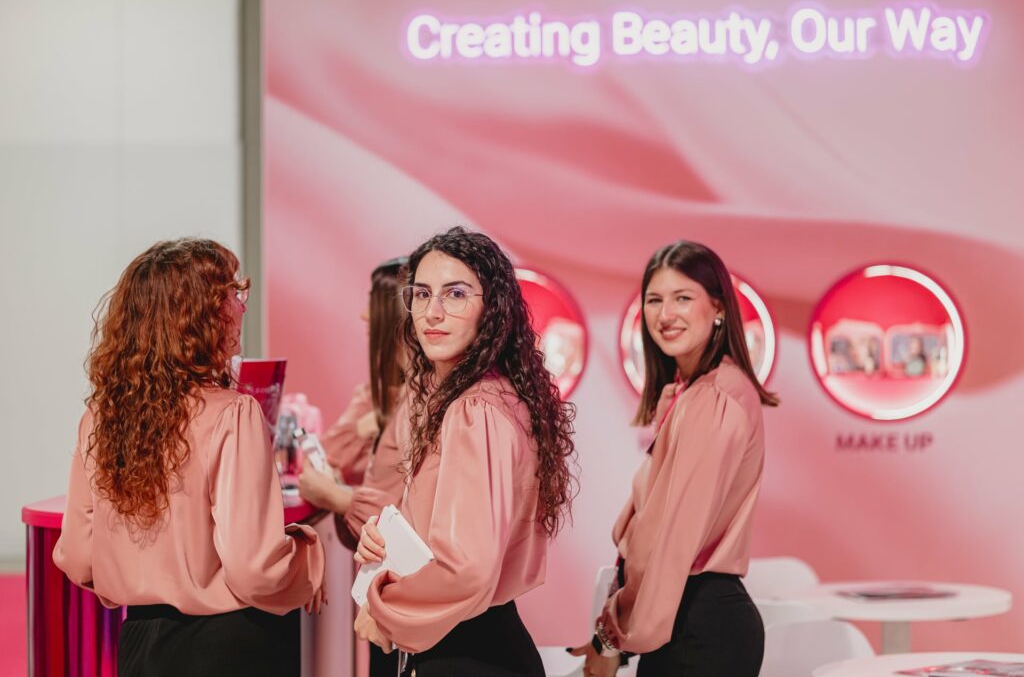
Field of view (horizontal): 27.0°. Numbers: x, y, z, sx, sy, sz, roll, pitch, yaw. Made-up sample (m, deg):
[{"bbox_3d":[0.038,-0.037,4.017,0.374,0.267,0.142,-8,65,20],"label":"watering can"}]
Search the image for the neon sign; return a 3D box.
[{"bbox_3d":[0.735,-1.200,8.450,2.280,0.235,0.050,0,-2,-1],"label":"neon sign"}]

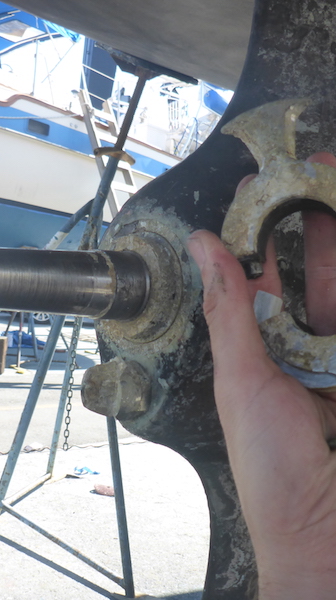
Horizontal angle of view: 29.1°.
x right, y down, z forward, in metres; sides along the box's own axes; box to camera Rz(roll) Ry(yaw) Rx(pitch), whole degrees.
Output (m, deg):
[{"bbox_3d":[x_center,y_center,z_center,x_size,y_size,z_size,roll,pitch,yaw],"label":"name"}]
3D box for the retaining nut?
[{"bbox_3d":[-0.030,0.050,0.367,0.025,0.034,0.034,2,2,-43],"label":"retaining nut"}]

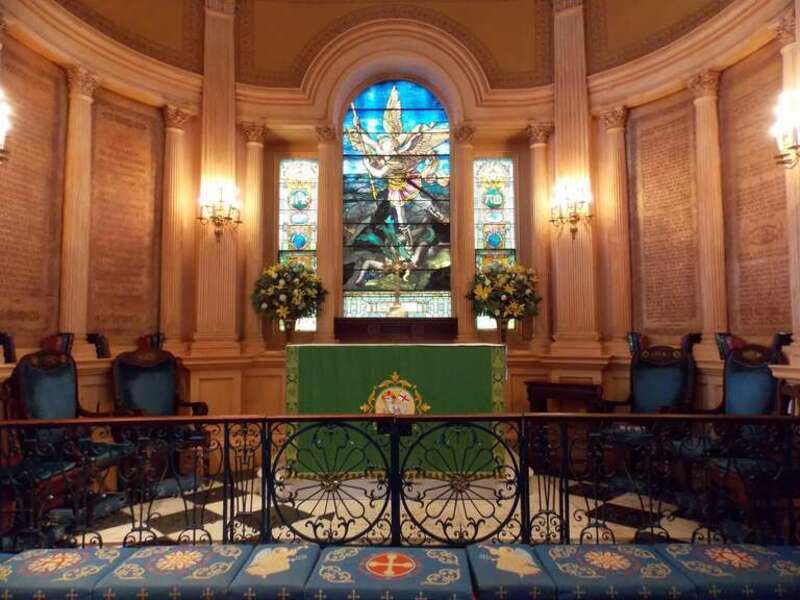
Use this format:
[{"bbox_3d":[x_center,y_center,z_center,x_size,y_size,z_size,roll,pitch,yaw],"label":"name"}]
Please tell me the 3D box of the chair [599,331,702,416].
[{"bbox_3d":[1.850,0.871,3.896,0.640,1.112,0.620,3,-5,-43],"label":"chair"}]

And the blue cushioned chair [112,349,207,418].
[{"bbox_3d":[-1.820,0.901,3.960,0.640,1.040,0.620,-4,-5,45],"label":"blue cushioned chair"}]

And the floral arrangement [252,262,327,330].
[{"bbox_3d":[-1.014,-0.006,4.895,0.663,0.646,0.530,0,-4,0],"label":"floral arrangement"}]

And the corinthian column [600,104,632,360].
[{"bbox_3d":[1.931,-0.619,4.718,0.210,2.198,0.170,-3,-5,39],"label":"corinthian column"}]

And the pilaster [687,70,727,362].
[{"bbox_3d":[2.373,-0.659,4.089,0.170,2.198,0.210,3,-5,-36],"label":"pilaster"}]

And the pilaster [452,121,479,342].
[{"bbox_3d":[0.635,-0.590,5.154,0.220,2.198,0.170,0,-4,0],"label":"pilaster"}]

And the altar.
[{"bbox_3d":[-0.032,0.884,4.393,1.672,1.011,0.700,0,-4,0],"label":"altar"}]

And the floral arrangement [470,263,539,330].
[{"bbox_3d":[0.961,0.026,4.893,0.635,0.710,0.530,0,-4,0],"label":"floral arrangement"}]

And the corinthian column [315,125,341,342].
[{"bbox_3d":[-0.698,-0.590,5.154,0.220,2.198,0.170,0,-4,0],"label":"corinthian column"}]

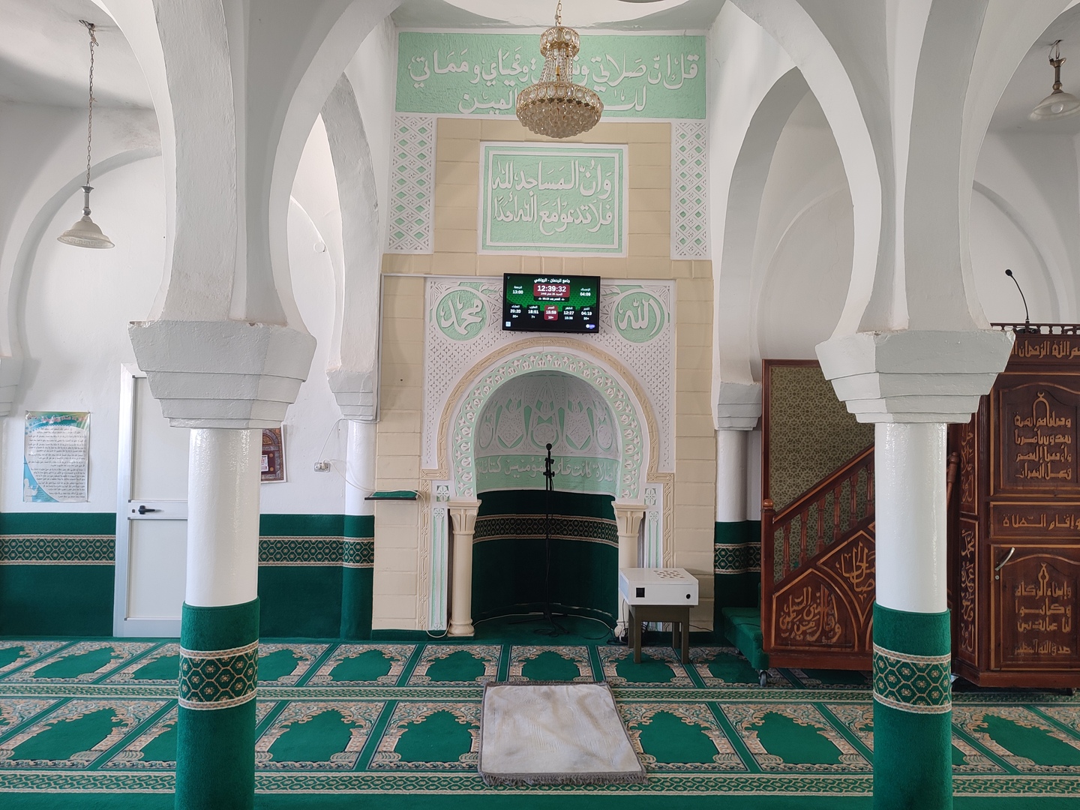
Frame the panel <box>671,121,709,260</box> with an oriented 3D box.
[{"bbox_3d":[1.178,-1.675,5.880,0.305,1.091,0.040,1,-2,-1],"label":"panel"}]

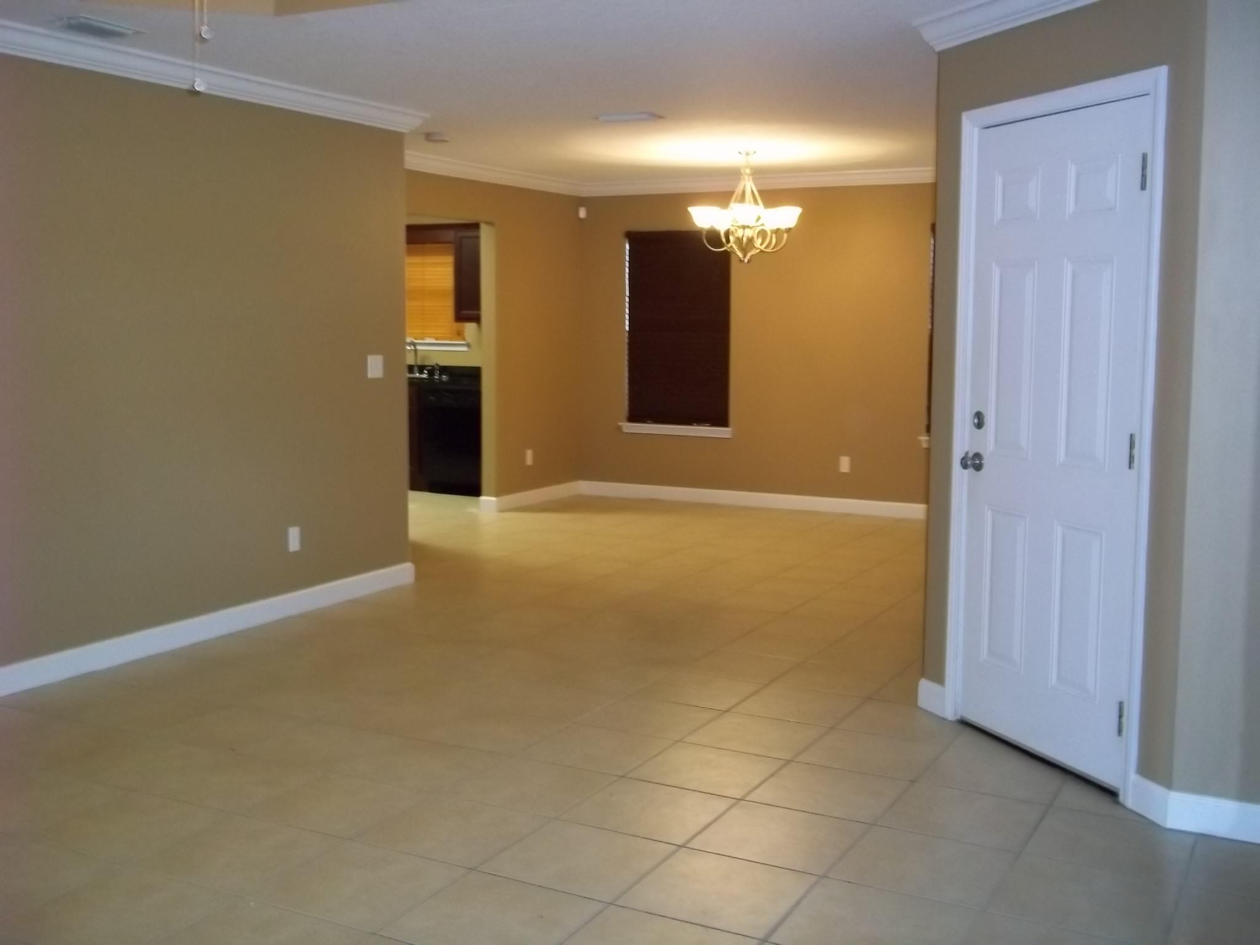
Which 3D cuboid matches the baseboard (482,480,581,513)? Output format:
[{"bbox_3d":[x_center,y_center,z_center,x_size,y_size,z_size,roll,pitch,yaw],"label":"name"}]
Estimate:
[{"bbox_3d":[-0.733,0.176,10.232,0.140,0.107,1.222,4,7,28],"label":"baseboard"}]

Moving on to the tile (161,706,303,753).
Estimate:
[{"bbox_3d":[-1.374,0.888,4.545,0.385,0.012,0.385,4,7,28],"label":"tile"}]

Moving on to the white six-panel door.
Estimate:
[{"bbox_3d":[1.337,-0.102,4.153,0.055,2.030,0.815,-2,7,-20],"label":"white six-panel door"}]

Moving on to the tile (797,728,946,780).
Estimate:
[{"bbox_3d":[0.793,0.929,4.327,0.400,0.010,0.400,4,7,28],"label":"tile"}]

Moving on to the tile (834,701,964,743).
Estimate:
[{"bbox_3d":[0.985,0.890,4.676,0.398,0.012,0.398,4,7,28],"label":"tile"}]

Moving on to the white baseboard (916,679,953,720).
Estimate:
[{"bbox_3d":[1.113,0.825,4.776,0.018,0.108,0.195,-2,7,-21],"label":"white baseboard"}]

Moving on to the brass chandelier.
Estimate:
[{"bbox_3d":[0.742,-1.694,8.396,0.710,0.710,0.710,0,6,0],"label":"brass chandelier"}]

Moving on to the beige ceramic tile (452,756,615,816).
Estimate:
[{"bbox_3d":[-0.299,0.957,3.993,0.400,0.010,0.400,4,7,28],"label":"beige ceramic tile"}]

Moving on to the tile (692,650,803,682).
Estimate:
[{"bbox_3d":[0.472,0.808,5.420,0.385,0.012,0.385,4,7,28],"label":"tile"}]

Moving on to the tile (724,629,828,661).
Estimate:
[{"bbox_3d":[0.648,0.766,5.767,0.400,0.010,0.400,4,7,28],"label":"tile"}]

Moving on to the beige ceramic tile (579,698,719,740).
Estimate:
[{"bbox_3d":[0.081,0.880,4.674,0.400,0.012,0.400,4,7,28],"label":"beige ceramic tile"}]

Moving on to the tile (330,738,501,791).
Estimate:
[{"bbox_3d":[-0.656,0.933,4.181,0.400,0.010,0.400,4,7,28],"label":"tile"}]

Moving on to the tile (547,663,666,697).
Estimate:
[{"bbox_3d":[-0.088,0.818,5.245,0.400,0.010,0.400,4,7,28],"label":"tile"}]

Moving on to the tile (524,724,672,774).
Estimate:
[{"bbox_3d":[-0.107,0.918,4.322,0.400,0.012,0.400,4,7,28],"label":"tile"}]

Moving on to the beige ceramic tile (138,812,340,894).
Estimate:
[{"bbox_3d":[-1.031,1.010,3.474,0.385,0.012,0.385,4,7,28],"label":"beige ceramic tile"}]

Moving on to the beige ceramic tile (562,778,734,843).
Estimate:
[{"bbox_3d":[0.058,0.981,3.805,0.400,0.010,0.400,4,7,28],"label":"beige ceramic tile"}]

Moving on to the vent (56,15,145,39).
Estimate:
[{"bbox_3d":[-1.897,-1.604,4.750,0.170,0.025,0.320,4,7,28],"label":"vent"}]

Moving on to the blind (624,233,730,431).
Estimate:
[{"bbox_3d":[0.385,-1.151,10.459,0.910,1.530,0.060,4,7,28],"label":"blind"}]

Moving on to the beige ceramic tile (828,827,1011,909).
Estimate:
[{"bbox_3d":[0.775,1.032,3.434,0.385,0.012,0.385,4,7,28],"label":"beige ceramic tile"}]

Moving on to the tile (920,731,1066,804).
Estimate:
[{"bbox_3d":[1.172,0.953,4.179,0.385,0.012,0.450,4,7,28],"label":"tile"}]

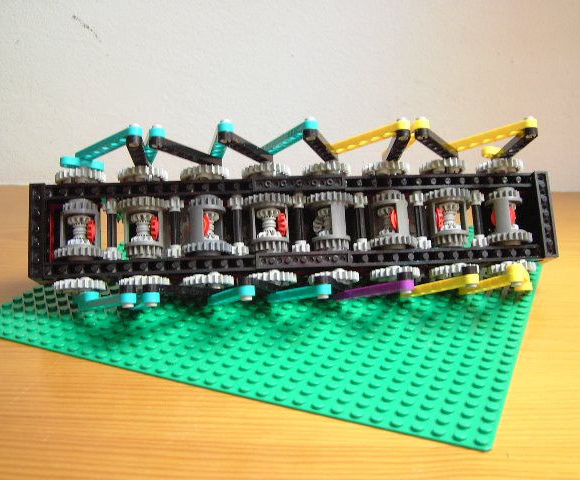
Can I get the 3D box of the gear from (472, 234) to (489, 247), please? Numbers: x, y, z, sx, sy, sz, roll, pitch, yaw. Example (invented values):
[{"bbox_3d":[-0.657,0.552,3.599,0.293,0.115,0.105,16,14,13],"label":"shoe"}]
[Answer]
[{"bbox_3d":[0.102,0.001,0.347,0.010,0.008,0.010,-2,-11,-6],"label":"gear"}]

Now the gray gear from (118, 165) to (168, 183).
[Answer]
[{"bbox_3d":[-0.075,-0.033,0.336,0.025,0.008,0.025,-2,-12,-5],"label":"gray gear"}]

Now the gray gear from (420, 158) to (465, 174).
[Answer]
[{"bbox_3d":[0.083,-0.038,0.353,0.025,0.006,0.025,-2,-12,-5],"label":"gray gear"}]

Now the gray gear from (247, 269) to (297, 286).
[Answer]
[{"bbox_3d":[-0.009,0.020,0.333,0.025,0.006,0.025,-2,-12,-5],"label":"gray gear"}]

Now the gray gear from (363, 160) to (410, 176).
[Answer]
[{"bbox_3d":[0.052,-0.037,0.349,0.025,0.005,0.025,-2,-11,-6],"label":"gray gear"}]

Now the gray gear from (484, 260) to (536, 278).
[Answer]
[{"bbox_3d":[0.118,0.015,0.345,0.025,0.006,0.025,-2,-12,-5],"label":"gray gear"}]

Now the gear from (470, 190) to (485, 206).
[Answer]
[{"bbox_3d":[0.100,-0.022,0.349,0.010,0.008,0.010,-2,-12,-5],"label":"gear"}]

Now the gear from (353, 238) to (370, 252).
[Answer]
[{"bbox_3d":[0.038,0.003,0.340,0.010,0.008,0.010,-2,-11,-6],"label":"gear"}]

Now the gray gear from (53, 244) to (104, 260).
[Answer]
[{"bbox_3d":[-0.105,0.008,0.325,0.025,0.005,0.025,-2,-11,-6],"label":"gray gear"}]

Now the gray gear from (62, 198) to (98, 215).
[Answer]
[{"bbox_3d":[-0.107,-0.015,0.332,0.018,0.007,0.018,-2,-12,-5],"label":"gray gear"}]

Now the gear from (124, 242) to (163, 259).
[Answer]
[{"bbox_3d":[-0.074,0.007,0.330,0.018,0.007,0.018,-2,-12,-5],"label":"gear"}]

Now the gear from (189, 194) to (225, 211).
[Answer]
[{"bbox_3d":[-0.043,-0.018,0.337,0.019,0.008,0.019,-2,-11,-6],"label":"gear"}]

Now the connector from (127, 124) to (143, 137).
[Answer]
[{"bbox_3d":[-0.073,-0.050,0.305,0.008,0.005,0.008,-2,-11,-6],"label":"connector"}]

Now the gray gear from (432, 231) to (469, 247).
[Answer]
[{"bbox_3d":[0.086,0.001,0.342,0.019,0.008,0.019,-2,-12,-5],"label":"gray gear"}]

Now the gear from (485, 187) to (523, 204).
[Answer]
[{"bbox_3d":[0.117,-0.023,0.353,0.018,0.007,0.018,-2,-12,-5],"label":"gear"}]

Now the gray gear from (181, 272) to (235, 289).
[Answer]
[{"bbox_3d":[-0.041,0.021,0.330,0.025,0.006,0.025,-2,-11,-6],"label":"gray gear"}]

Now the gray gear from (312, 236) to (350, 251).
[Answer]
[{"bbox_3d":[0.022,0.003,0.338,0.019,0.007,0.019,-2,-11,-6],"label":"gray gear"}]

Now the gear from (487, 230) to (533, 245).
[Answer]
[{"bbox_3d":[0.117,0.001,0.345,0.025,0.007,0.025,-2,-12,-5],"label":"gear"}]

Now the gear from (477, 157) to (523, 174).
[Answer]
[{"bbox_3d":[0.114,-0.039,0.354,0.025,0.008,0.025,-2,-12,-5],"label":"gear"}]

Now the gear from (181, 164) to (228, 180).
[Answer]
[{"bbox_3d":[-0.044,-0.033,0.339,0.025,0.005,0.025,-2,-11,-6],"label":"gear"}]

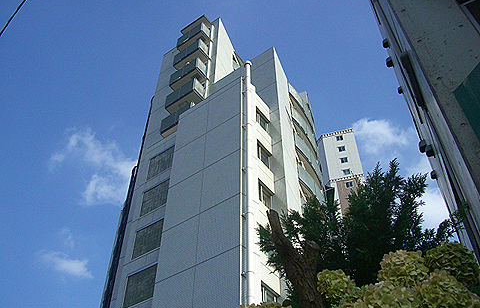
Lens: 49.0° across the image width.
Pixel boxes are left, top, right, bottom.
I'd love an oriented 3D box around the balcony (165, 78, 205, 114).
[{"bbox_3d":[-4.236,-4.338,40.770,2.722,1.583,1.144,-28,-53,24],"label":"balcony"}]

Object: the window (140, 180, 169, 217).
[{"bbox_3d":[-4.686,2.503,29.697,2.210,1.900,0.152,-28,-53,24],"label":"window"}]

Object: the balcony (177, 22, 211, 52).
[{"bbox_3d":[-4.171,-10.130,46.972,2.722,1.501,1.144,-28,-53,24],"label":"balcony"}]

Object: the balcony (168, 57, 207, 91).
[{"bbox_3d":[-4.214,-6.294,42.864,2.722,1.493,1.144,-28,-53,24],"label":"balcony"}]

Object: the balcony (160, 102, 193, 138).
[{"bbox_3d":[-4.259,-2.280,38.567,2.722,1.658,1.144,-28,-53,24],"label":"balcony"}]

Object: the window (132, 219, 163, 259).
[{"bbox_3d":[-4.708,4.489,27.571,2.210,1.886,0.152,-28,-53,24],"label":"window"}]

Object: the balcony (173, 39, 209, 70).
[{"bbox_3d":[-4.192,-8.238,44.947,2.722,1.534,1.144,-28,-53,24],"label":"balcony"}]

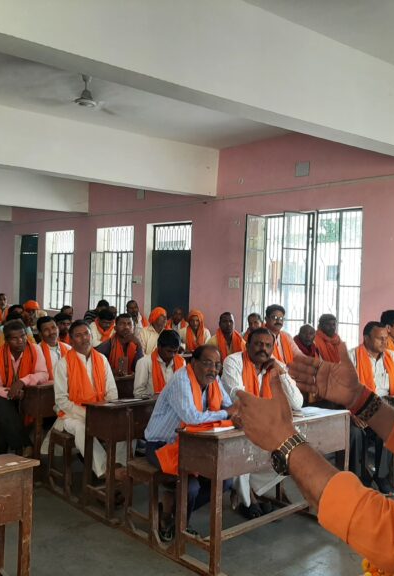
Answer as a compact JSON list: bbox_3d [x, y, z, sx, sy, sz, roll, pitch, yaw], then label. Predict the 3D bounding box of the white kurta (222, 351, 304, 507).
[{"bbox_3d":[0.393,0.913,3.923,0.520,0.980,0.580,1,2,-22],"label":"white kurta"}]

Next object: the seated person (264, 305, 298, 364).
[{"bbox_3d":[0.782,0.884,5.600,0.520,1.340,0.750,1,1,-32],"label":"seated person"}]

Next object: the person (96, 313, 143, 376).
[{"bbox_3d":[-0.635,0.845,5.148,0.520,1.230,0.750,1,2,-30],"label":"person"}]

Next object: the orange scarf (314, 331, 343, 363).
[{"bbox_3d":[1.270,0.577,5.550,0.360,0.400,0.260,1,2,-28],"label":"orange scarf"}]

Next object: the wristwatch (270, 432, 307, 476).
[{"bbox_3d":[0.155,0.276,0.960,0.056,0.062,0.038,-27,59,-30],"label":"wristwatch"}]

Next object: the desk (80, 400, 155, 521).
[{"bbox_3d":[-0.230,1.162,4.350,1.200,0.770,0.410,1,2,-40],"label":"desk"}]

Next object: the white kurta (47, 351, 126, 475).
[{"bbox_3d":[-0.804,0.875,4.088,0.500,0.900,0.560,1,2,-28],"label":"white kurta"}]

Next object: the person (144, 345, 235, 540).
[{"bbox_3d":[-0.029,0.958,3.700,0.540,1.220,0.820,1,2,-42],"label":"person"}]

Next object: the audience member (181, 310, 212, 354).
[{"bbox_3d":[0.017,0.849,6.649,0.500,1.190,0.750,1,2,-25],"label":"audience member"}]

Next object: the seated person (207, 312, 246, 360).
[{"bbox_3d":[0.345,0.870,5.901,0.500,1.210,0.750,1,2,-27],"label":"seated person"}]

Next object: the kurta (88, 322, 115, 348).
[{"bbox_3d":[-1.070,0.719,6.600,0.500,0.620,0.420,1,2,-36],"label":"kurta"}]

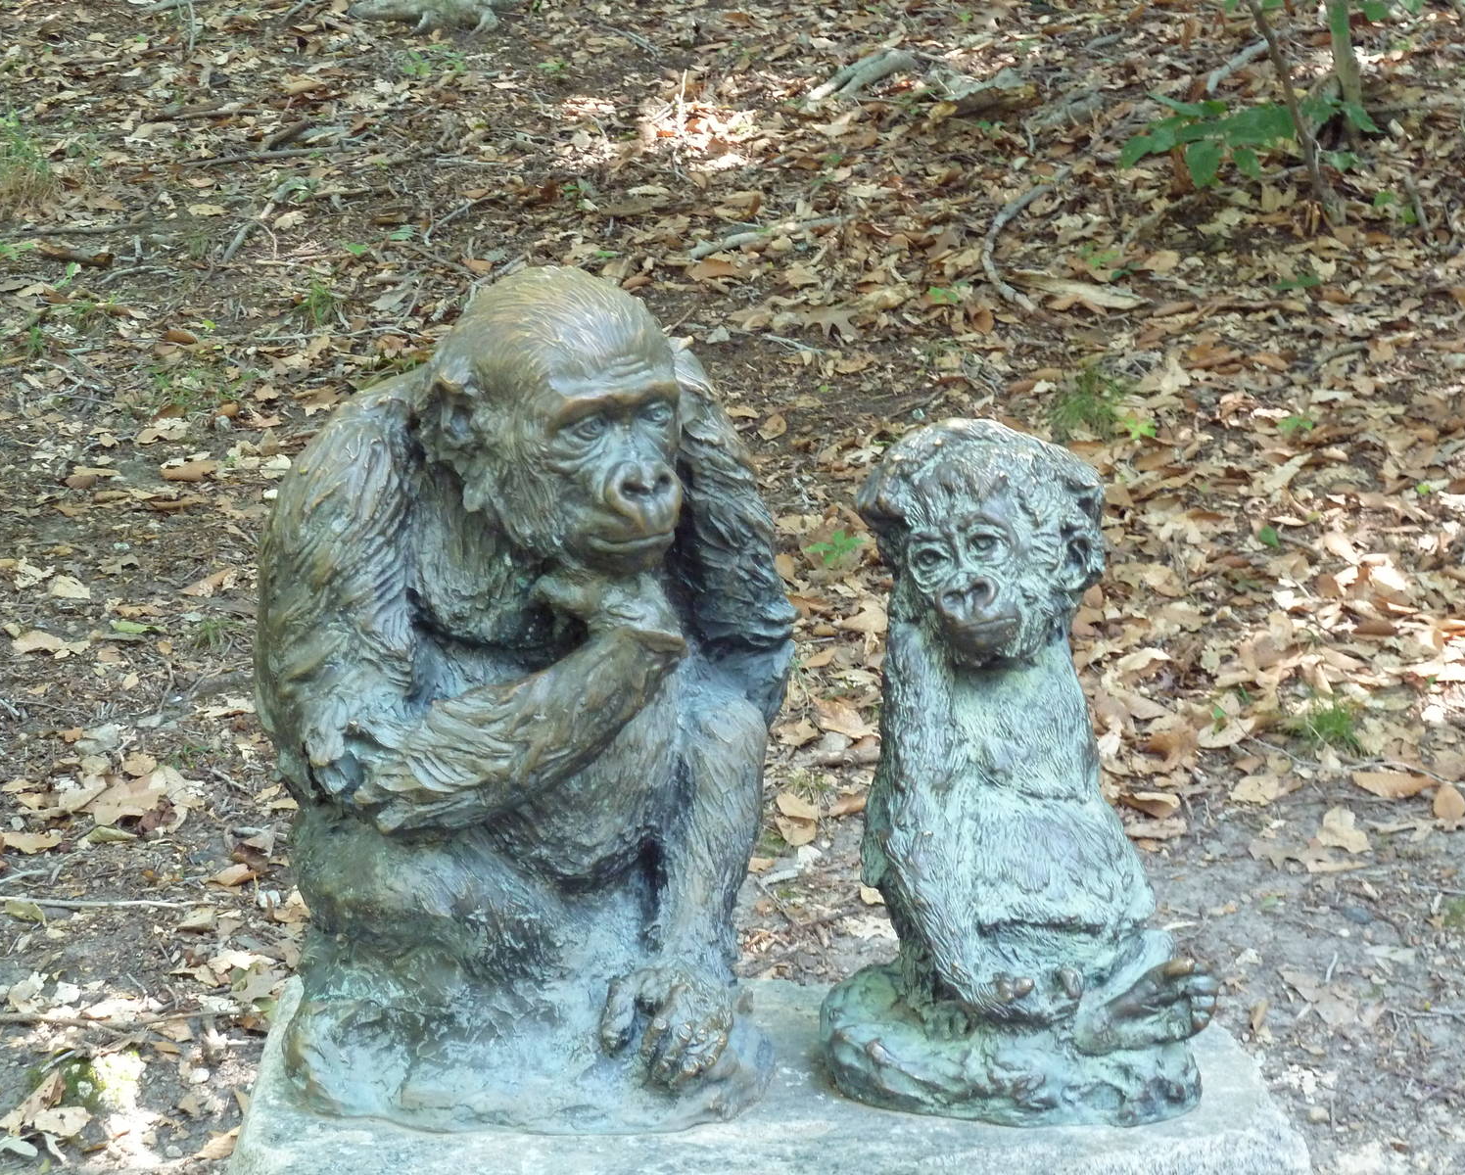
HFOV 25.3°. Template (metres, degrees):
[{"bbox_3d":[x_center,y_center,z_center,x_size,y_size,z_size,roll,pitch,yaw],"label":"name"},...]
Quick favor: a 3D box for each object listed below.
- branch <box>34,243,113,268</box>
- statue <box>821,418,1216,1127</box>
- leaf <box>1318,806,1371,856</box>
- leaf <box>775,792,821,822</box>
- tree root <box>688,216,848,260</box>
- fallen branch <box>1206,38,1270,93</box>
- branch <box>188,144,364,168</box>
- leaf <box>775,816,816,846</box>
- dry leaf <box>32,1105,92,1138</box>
[{"bbox_3d":[-1.213,-0.610,5.997,0.150,0.024,0.027,8,24,18],"label":"branch"},{"bbox_3d":[0.284,0.159,3.243,0.380,0.665,0.350,-2,15,-8],"label":"statue"},{"bbox_3d":[0.934,0.372,4.991,0.085,0.032,0.090,0,15,0],"label":"leaf"},{"bbox_3d":[0.102,0.341,5.085,0.075,0.028,0.060,0,15,0],"label":"leaf"},{"bbox_3d":[0.100,-0.972,9.060,0.580,0.045,0.060,-12,19,-38],"label":"tree root"},{"bbox_3d":[1.389,-1.431,8.964,0.040,0.035,0.400,14,29,27],"label":"fallen branch"},{"bbox_3d":[-0.942,-0.884,6.669,0.375,0.017,0.024,-7,23,-17],"label":"branch"},{"bbox_3d":[0.101,0.388,5.231,0.063,0.017,0.065,0,22,0],"label":"leaf"},{"bbox_3d":[-0.928,0.739,4.512,0.079,0.016,0.055,2,20,5],"label":"dry leaf"}]

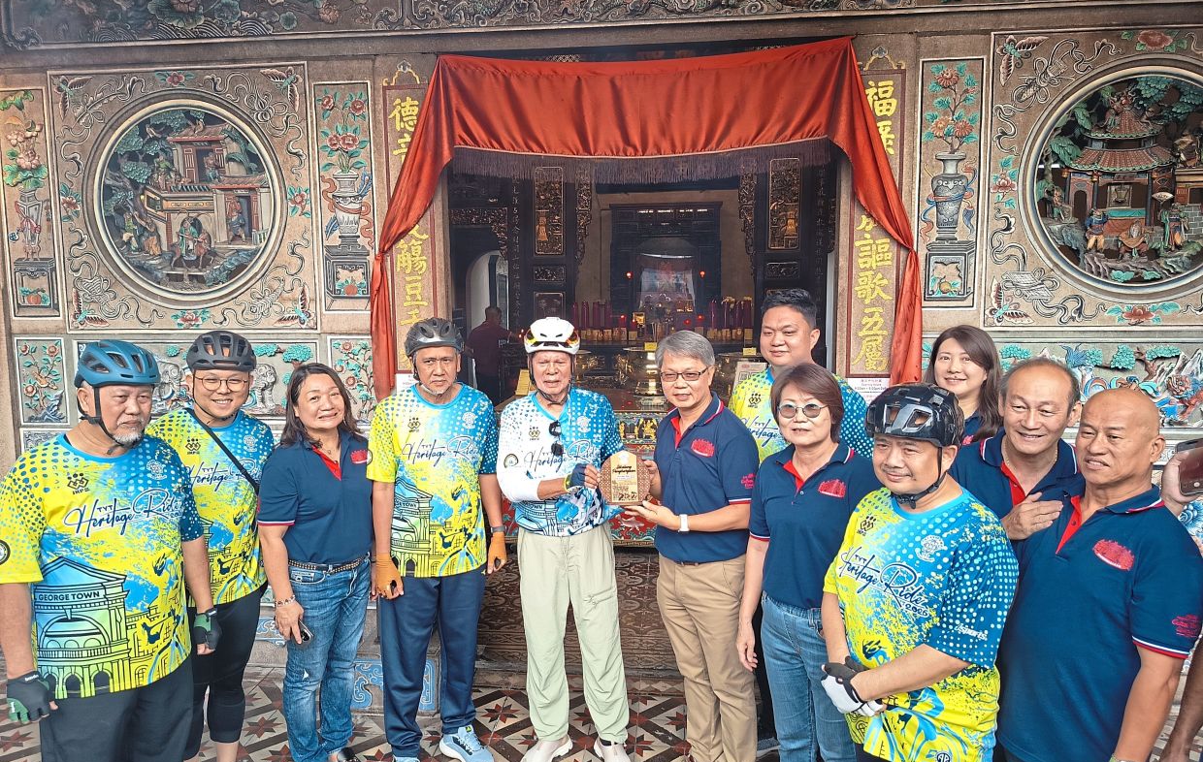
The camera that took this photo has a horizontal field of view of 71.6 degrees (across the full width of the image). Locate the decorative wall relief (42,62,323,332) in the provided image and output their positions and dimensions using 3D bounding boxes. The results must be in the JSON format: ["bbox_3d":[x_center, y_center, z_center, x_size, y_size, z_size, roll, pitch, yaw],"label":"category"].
[{"bbox_3d":[-1.928,-0.824,3.852,1.255,1.210,0.120,0,7,6],"label":"decorative wall relief"}]

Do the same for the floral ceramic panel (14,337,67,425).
[{"bbox_3d":[-2.704,0.004,4.035,0.250,0.415,0.050,0,7,6],"label":"floral ceramic panel"}]

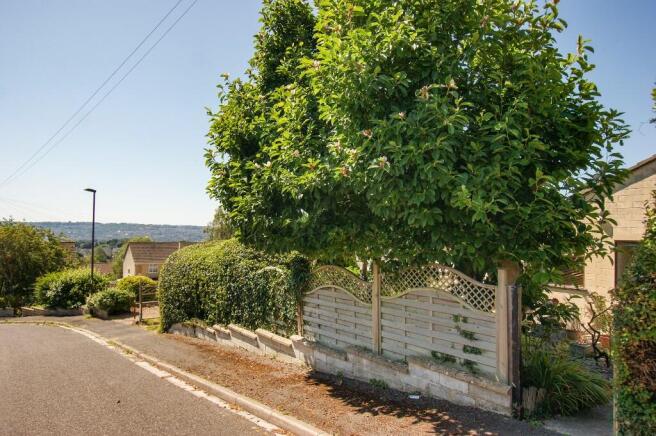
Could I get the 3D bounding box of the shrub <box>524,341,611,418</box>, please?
[{"bbox_3d":[2.817,1.856,4.750,0.950,0.700,0.880,-1,-2,37],"label":"shrub"}]

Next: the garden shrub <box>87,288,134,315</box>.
[{"bbox_3d":[-8.452,3.272,15.600,1.650,0.980,1.350,-1,-2,37],"label":"garden shrub"}]

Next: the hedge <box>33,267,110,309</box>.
[{"bbox_3d":[-11.122,3.106,17.400,2.800,1.650,2.000,0,-1,-6],"label":"hedge"}]

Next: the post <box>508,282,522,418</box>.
[{"bbox_3d":[2.069,1.446,4.420,0.105,1.440,0.105,1,-2,-43],"label":"post"}]

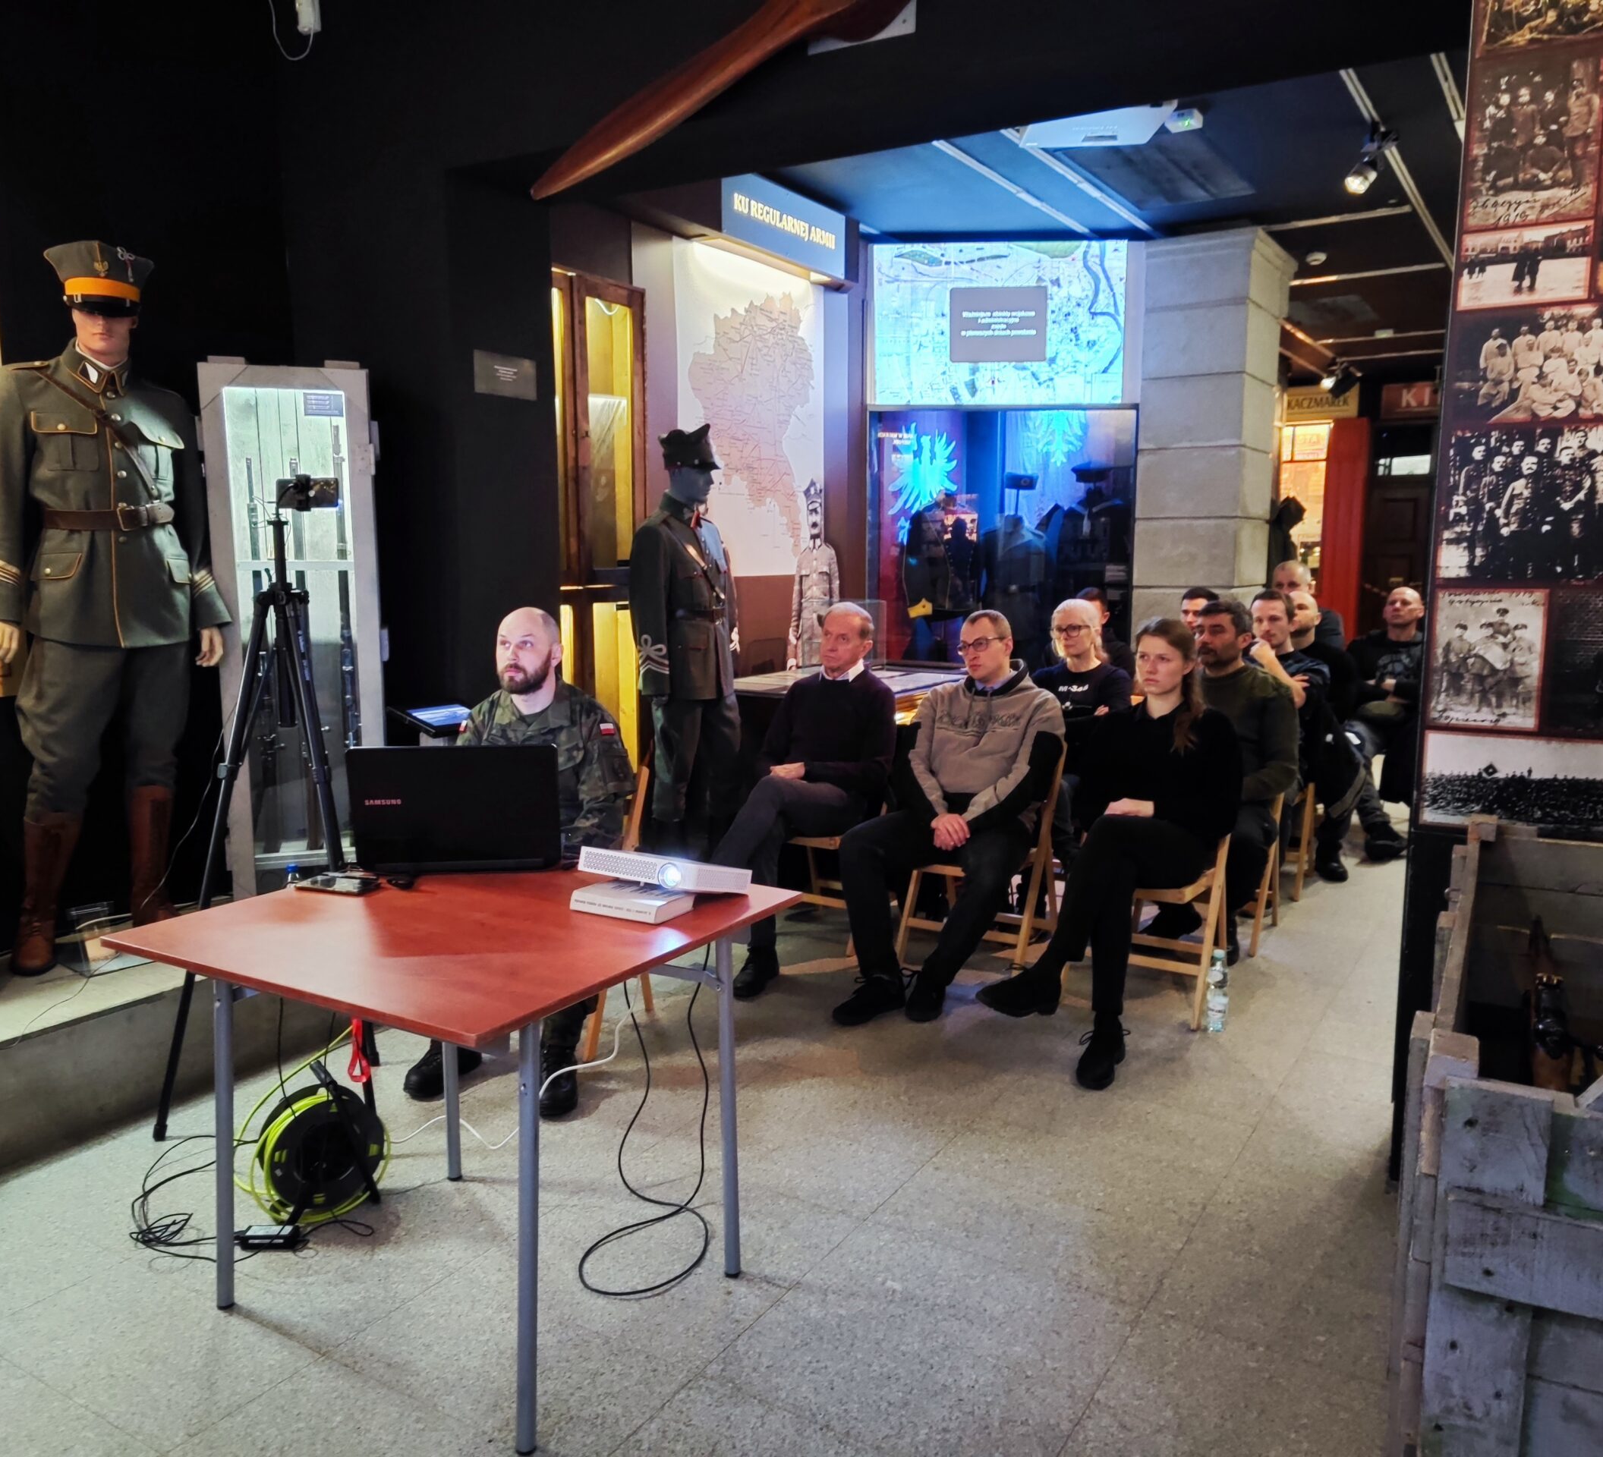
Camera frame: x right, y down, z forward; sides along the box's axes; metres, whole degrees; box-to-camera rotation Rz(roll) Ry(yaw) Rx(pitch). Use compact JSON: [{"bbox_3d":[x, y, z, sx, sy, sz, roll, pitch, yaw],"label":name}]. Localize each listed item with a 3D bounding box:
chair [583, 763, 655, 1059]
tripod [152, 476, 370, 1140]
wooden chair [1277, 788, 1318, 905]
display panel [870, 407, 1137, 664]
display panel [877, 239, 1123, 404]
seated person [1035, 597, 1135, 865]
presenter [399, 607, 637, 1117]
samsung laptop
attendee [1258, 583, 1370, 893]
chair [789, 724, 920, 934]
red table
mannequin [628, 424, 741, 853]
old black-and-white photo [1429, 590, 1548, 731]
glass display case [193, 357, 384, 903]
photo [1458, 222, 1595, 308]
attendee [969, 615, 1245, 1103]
[{"bbox_3d":[-0.706,0.496,3.780,0.440,0.770,0.460,3,9,20],"label":"chair"},{"bbox_3d":[-1.263,0.182,3.155,0.580,1.568,0.560,-1,8,-8],"label":"tripod"},{"bbox_3d":[1.907,0.267,5.390,0.440,0.770,0.460,5,10,32],"label":"wooden chair"},{"bbox_3d":[1.170,-1.067,7.709,1.537,1.637,0.202,1,8,5],"label":"display panel"},{"bbox_3d":[1.110,-2.264,7.255,1.408,0.897,0.050,1,8,5],"label":"display panel"},{"bbox_3d":[0.945,0.112,4.919,0.500,1.210,0.800,5,10,34],"label":"seated person"},{"bbox_3d":[-0.758,0.300,3.599,0.617,1.264,0.869,2,8,12],"label":"presenter"},{"bbox_3d":[-0.738,0.142,2.821,0.414,0.287,0.364,-2,8,-13],"label":"samsung laptop"},{"bbox_3d":[2.094,0.041,5.541,0.546,1.264,0.910,5,9,31],"label":"attendee"},{"bbox_3d":[0.123,0.367,4.689,0.440,0.770,0.460,6,10,35],"label":"chair"},{"bbox_3d":[-0.600,0.706,2.410,0.878,0.741,0.859,5,9,31],"label":"red table"},{"bbox_3d":[-0.440,-0.200,4.939,0.384,1.900,0.536,5,9,31],"label":"mannequin"},{"bbox_3d":[1.419,-0.141,2.672,0.204,0.290,0.015,5,9,30],"label":"old black-and-white photo"},{"bbox_3d":[-1.550,-0.267,3.997,0.512,1.670,0.243,-3,8,-20],"label":"glass display case"},{"bbox_3d":[1.461,-0.932,2.606,0.231,0.150,0.012,5,9,31],"label":"photo"},{"bbox_3d":[0.992,0.285,3.862,0.566,1.223,0.991,5,9,34],"label":"attendee"}]

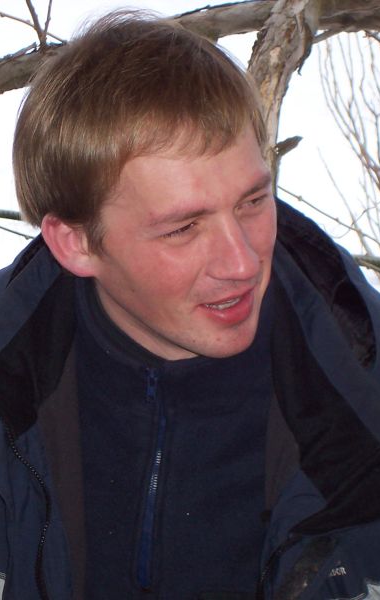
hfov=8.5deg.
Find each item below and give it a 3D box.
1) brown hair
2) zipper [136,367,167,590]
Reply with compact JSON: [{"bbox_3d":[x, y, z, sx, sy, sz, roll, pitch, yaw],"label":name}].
[{"bbox_3d":[-0.039,-0.126,1.970,0.182,0.170,0.213,-20,27,-32],"label":"brown hair"},{"bbox_3d":[-0.030,0.138,1.980,0.020,0.172,0.022,3,-1,0],"label":"zipper"}]

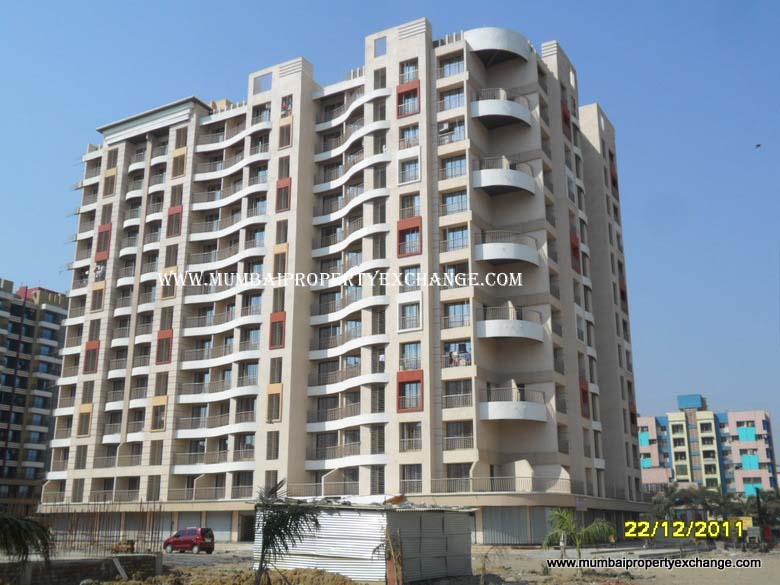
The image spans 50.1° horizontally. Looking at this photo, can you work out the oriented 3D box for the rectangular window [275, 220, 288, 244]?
[{"bbox_3d":[-9.033,-5.046,70.006,1.221,2.085,0.203,-9,-19,28],"label":"rectangular window"}]

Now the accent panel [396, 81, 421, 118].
[{"bbox_3d":[1.493,-15.410,66.750,2.090,2.970,0.300,-9,-19,29],"label":"accent panel"}]

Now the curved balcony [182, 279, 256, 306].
[{"bbox_3d":[-14.244,0.155,72.143,9.200,0.850,1.800,-9,-19,29],"label":"curved balcony"}]

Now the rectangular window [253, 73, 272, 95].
[{"bbox_3d":[-11.629,-19.103,76.756,2.040,1.870,0.220,-9,-19,28],"label":"rectangular window"}]

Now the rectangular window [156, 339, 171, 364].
[{"bbox_3d":[-20.136,5.247,74.612,1.710,2.307,0.206,-9,-18,29],"label":"rectangular window"}]

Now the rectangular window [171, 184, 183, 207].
[{"bbox_3d":[-20.043,-9.107,78.773,1.421,2.122,0.206,-9,-18,29],"label":"rectangular window"}]

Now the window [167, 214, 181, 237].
[{"bbox_3d":[-19.509,-6.082,75.418,1.450,2.200,0.200,-9,-19,29],"label":"window"}]

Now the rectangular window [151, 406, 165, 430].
[{"bbox_3d":[-19.900,10.828,71.838,1.322,2.136,0.203,-9,-19,28],"label":"rectangular window"}]

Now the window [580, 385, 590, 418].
[{"bbox_3d":[14.539,8.084,62.002,0.250,2.650,2.000,-9,-19,29],"label":"window"}]

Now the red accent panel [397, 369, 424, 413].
[{"bbox_3d":[1.491,7.161,60.169,2.140,2.976,0.220,-9,-18,29],"label":"red accent panel"}]

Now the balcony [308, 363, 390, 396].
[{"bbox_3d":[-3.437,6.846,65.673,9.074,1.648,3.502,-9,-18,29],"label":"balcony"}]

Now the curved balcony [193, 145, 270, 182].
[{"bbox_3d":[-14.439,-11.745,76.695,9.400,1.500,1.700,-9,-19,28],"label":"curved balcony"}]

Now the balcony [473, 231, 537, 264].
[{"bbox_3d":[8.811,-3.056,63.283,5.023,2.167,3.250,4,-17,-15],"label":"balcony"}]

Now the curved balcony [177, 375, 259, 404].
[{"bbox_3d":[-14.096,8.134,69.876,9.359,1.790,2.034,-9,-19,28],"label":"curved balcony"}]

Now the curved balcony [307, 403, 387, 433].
[{"bbox_3d":[-3.248,9.310,62.270,8.550,1.600,2.600,-9,-19,29],"label":"curved balcony"}]

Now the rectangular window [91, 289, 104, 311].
[{"bbox_3d":[-27.683,0.762,79.078,1.450,2.049,0.150,-9,-18,28],"label":"rectangular window"}]

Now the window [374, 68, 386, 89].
[{"bbox_3d":[-0.705,-17.555,68.650,1.121,1.823,0.200,-9,-18,29],"label":"window"}]

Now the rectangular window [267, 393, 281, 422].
[{"bbox_3d":[-9.063,9.116,65.881,1.272,2.187,0.203,-9,-19,28],"label":"rectangular window"}]

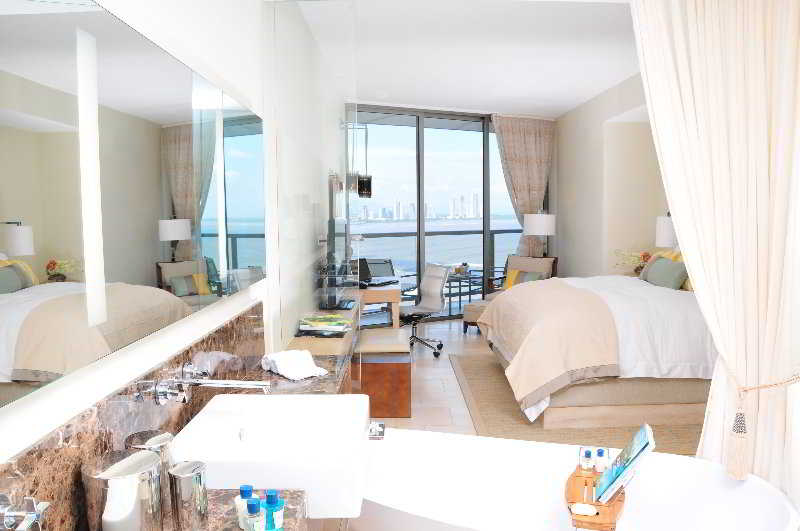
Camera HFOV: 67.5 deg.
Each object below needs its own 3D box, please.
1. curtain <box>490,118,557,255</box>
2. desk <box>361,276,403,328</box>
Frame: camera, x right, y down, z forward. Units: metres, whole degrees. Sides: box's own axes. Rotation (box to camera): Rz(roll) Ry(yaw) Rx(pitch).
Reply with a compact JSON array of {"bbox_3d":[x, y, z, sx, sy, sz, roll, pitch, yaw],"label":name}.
[{"bbox_3d":[1.690,-0.657,8.087,1.100,2.600,0.200,-4,6,-31],"label":"curtain"},{"bbox_3d":[-0.276,0.522,5.666,0.650,0.740,1.200,-1,5,0],"label":"desk"}]

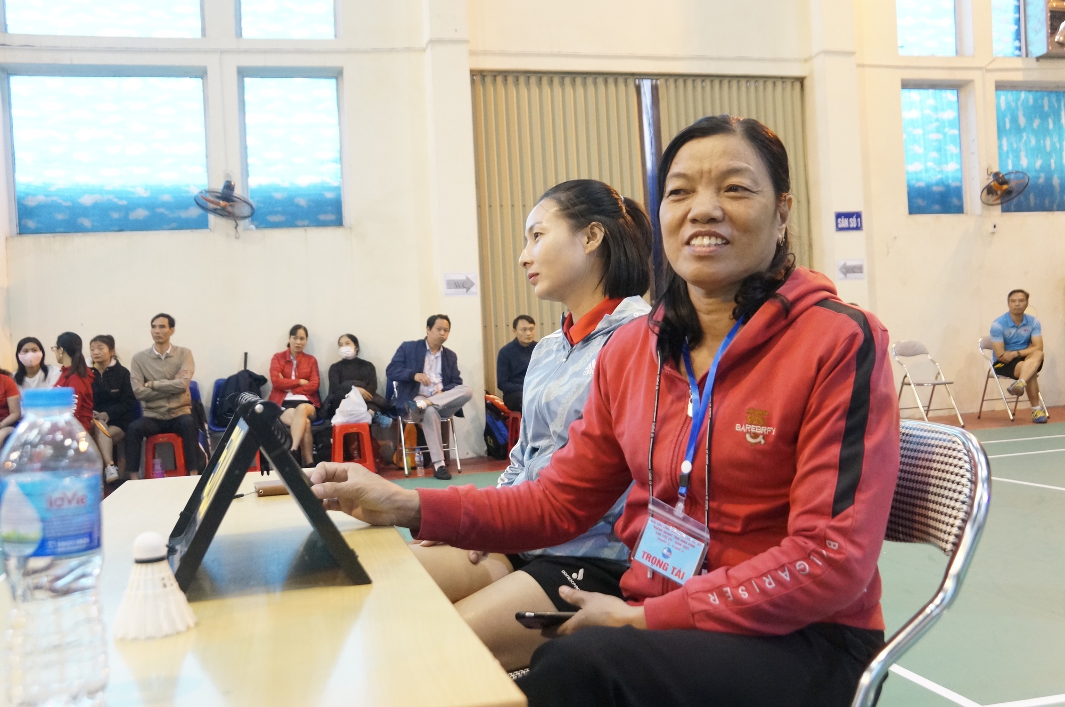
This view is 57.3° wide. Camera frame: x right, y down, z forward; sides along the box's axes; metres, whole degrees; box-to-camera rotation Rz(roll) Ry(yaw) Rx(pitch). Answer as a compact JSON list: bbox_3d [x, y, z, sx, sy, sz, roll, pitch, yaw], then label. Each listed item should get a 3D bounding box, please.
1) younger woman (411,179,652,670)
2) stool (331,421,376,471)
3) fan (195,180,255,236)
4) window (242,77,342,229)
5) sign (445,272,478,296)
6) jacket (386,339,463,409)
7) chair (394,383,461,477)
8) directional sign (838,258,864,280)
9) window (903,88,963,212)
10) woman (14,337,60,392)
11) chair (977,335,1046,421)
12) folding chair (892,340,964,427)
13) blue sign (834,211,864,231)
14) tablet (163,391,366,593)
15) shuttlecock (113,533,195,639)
[{"bbox_3d":[-0.029,0.313,1.723,0.690,1.270,0.500,-3,0,-24],"label":"younger woman"},{"bbox_3d":[-1.479,0.784,8.034,0.350,0.440,0.350,-3,0,-14],"label":"stool"},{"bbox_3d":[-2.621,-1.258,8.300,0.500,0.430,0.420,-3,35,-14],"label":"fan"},{"bbox_3d":[-2.172,-1.811,8.818,0.870,1.420,0.120,-3,0,-14],"label":"window"},{"bbox_3d":[-0.645,-0.624,8.833,0.297,0.210,0.010,-3,0,-14],"label":"sign"},{"bbox_3d":[-0.868,0.195,7.854,0.600,0.620,0.420,-3,0,-22],"label":"jacket"},{"bbox_3d":[-0.859,0.551,7.885,0.450,0.810,0.520,-3,0,-14],"label":"chair"},{"bbox_3d":[3.192,-0.839,9.751,0.295,0.205,0.010,-3,0,-14],"label":"directional sign"},{"bbox_3d":[4.418,-2.220,10.738,0.720,1.380,0.100,-3,0,-14],"label":"window"},{"bbox_3d":[-3.920,0.500,7.738,0.480,1.280,0.680,-3,0,-19],"label":"woman"},{"bbox_3d":[4.756,0.233,9.674,0.450,0.820,0.500,-3,0,-14],"label":"chair"},{"bbox_3d":[3.784,0.286,9.342,0.450,0.820,0.500,-3,0,-14],"label":"folding chair"},{"bbox_3d":[3.169,-1.319,9.748,0.295,0.195,0.015,-3,0,-14],"label":"blue sign"},{"bbox_3d":[-0.315,0.135,1.099,0.195,0.190,0.375,-3,0,-19],"label":"tablet"},{"bbox_3d":[-0.302,0.178,0.777,0.066,0.082,0.066,-3,0,-14],"label":"shuttlecock"}]

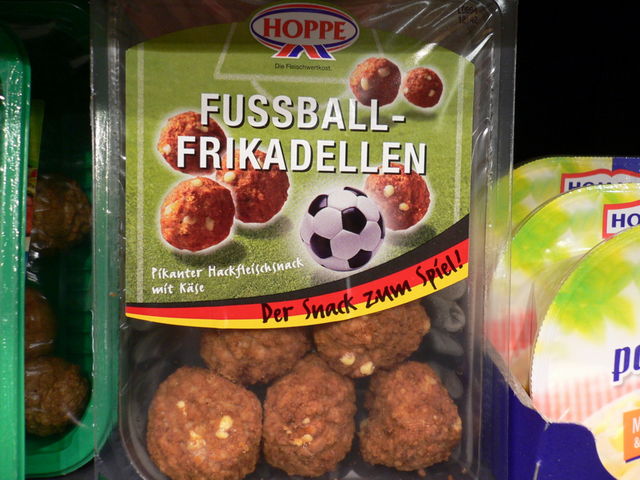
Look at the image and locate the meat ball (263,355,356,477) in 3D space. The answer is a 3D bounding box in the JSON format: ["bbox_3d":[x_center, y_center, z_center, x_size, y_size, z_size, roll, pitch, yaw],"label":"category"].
[{"bbox_3d":[-0.004,0.069,0.255,0.037,0.046,0.040,0,6,0],"label":"meat ball"}]

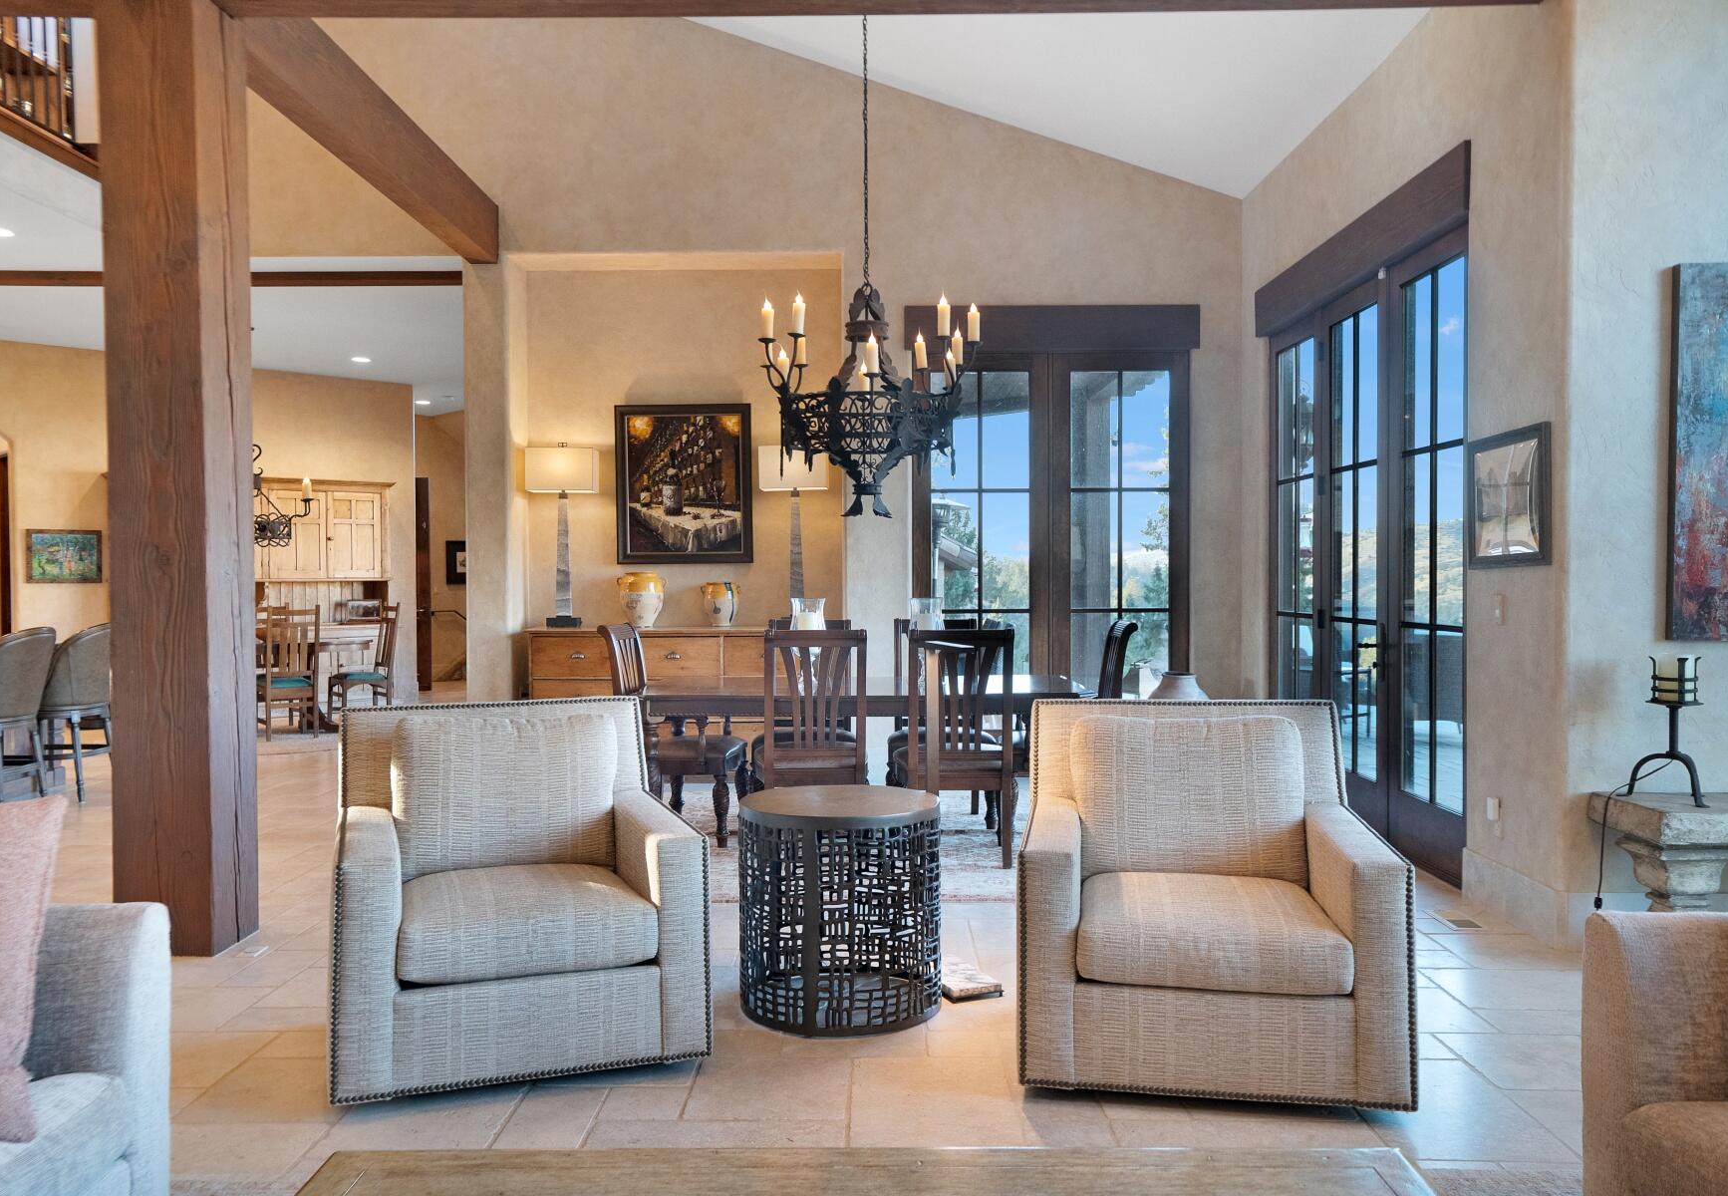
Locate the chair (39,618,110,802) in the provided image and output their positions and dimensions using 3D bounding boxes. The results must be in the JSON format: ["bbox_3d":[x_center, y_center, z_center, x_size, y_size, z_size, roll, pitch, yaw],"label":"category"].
[{"bbox_3d":[-4.688,0.663,7.697,0.600,1.040,0.560,0,1,0],"label":"chair"}]

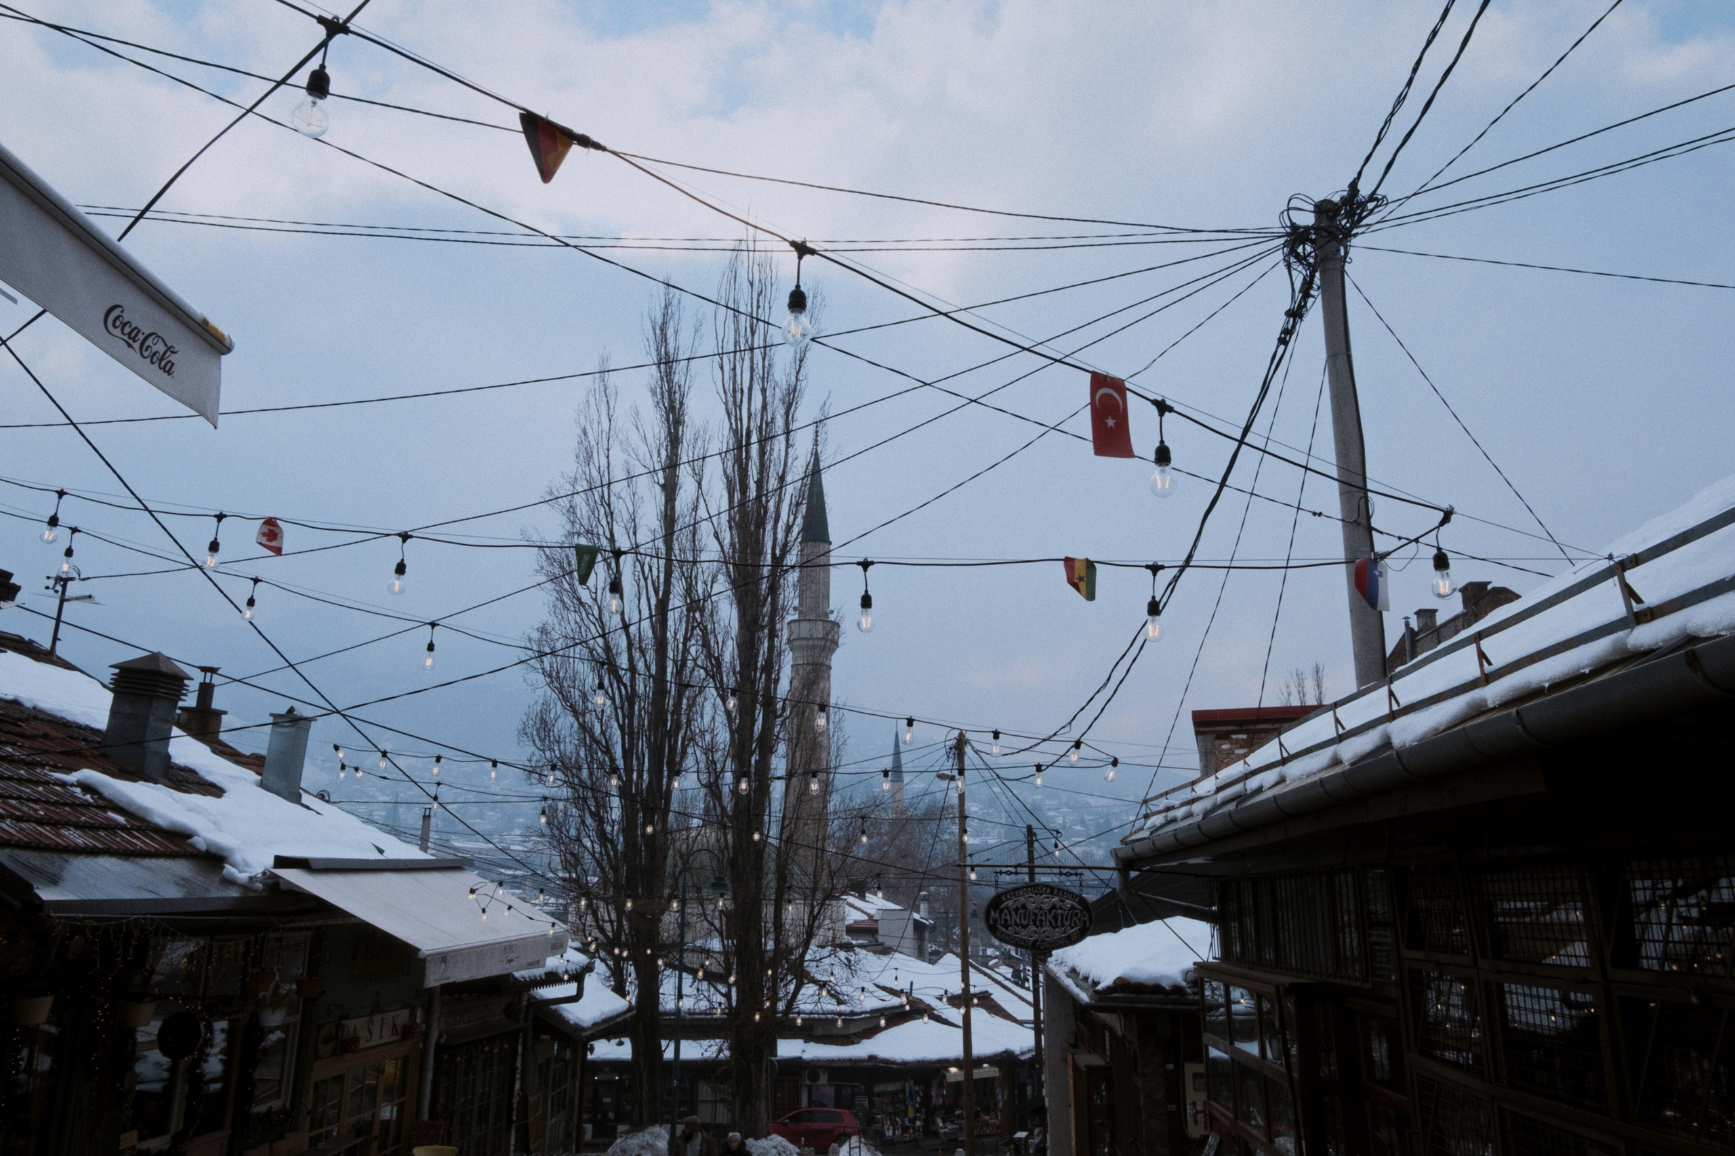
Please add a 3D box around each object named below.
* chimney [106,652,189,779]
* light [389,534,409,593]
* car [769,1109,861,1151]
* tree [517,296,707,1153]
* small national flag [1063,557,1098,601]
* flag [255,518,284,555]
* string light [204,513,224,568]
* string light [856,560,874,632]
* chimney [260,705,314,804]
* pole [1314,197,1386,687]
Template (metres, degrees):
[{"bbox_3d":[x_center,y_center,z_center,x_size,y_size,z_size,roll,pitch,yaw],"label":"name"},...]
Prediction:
[{"bbox_3d":[-6.454,1.256,10.400,0.440,1.110,0.440,-1,-16,2],"label":"chimney"},{"bbox_3d":[-1.845,-0.057,4.570,0.066,0.255,0.062,-4,-15,17],"label":"light"},{"bbox_3d":[-2.178,19.674,41.300,4.200,1.470,1.770,-2,-16,8],"label":"car"},{"bbox_3d":[-6.327,2.518,29.265,4.900,22.200,4.600,1,-14,0],"label":"tree"},{"bbox_3d":[0.690,0.004,3.750,0.105,0.147,0.035,-5,-16,17],"label":"small national flag"},{"bbox_3d":[-2.491,-0.172,4.820,0.105,0.165,0.040,0,-16,0],"label":"flag"},{"bbox_3d":[-2.759,-0.156,4.894,0.066,0.248,0.062,-4,-15,17],"label":"string light"},{"bbox_3d":[-0.007,0.062,3.970,0.060,0.255,0.060,0,-16,0],"label":"string light"},{"bbox_3d":[-6.212,1.905,12.400,0.320,1.000,0.320,-1,-16,2],"label":"chimney"},{"bbox_3d":[4.428,0.757,10.182,0.250,9.300,0.250,1,-15,2],"label":"pole"}]

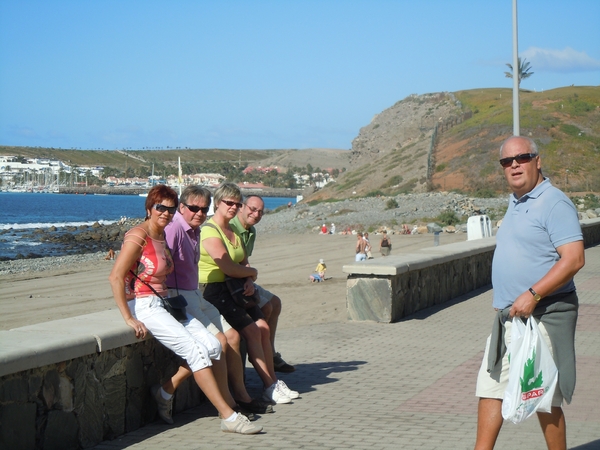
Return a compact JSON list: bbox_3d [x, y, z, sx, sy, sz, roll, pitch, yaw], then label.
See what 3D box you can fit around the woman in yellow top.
[{"bbox_3d":[-0.354,0.450,10.565,0.678,1.484,0.511,0,2,18],"label":"woman in yellow top"}]

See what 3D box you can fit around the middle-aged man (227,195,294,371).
[{"bbox_3d":[-0.315,0.417,11.086,0.600,1.268,0.491,1,2,20],"label":"middle-aged man"}]

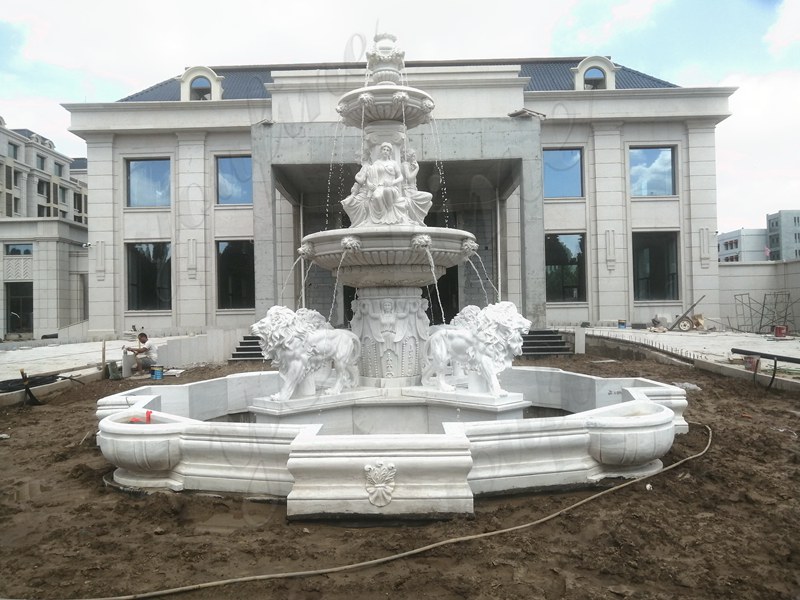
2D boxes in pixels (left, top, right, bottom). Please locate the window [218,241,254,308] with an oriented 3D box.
[{"bbox_3d":[-6.923,-1.076,25.648,1.850,2.900,0.200,-1,-1,1],"label":"window"}]

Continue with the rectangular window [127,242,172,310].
[{"bbox_3d":[-10.836,-1.019,26.045,1.850,2.850,0.250,-1,-1,1],"label":"rectangular window"}]

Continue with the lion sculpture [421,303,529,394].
[{"bbox_3d":[0.845,0.560,7.031,0.500,1.022,1.584,0,-2,-44],"label":"lion sculpture"}]

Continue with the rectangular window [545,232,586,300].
[{"bbox_3d":[6.969,-1.375,25.427,1.870,2.920,0.200,-1,-1,1],"label":"rectangular window"}]

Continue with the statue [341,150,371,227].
[{"bbox_3d":[-0.521,-1.447,7.995,0.480,1.080,0.520,-1,-1,1],"label":"statue"}]

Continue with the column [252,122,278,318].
[{"bbox_3d":[-5.153,-2.766,22.770,0.780,7.800,0.750,-1,-1,1],"label":"column"}]

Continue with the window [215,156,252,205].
[{"bbox_3d":[-7.135,-5.183,26.062,1.850,2.050,0.250,-1,-1,1],"label":"window"}]

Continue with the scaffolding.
[{"bbox_3d":[14.852,0.488,24.451,2.200,1.680,1.100,-1,-1,1],"label":"scaffolding"}]

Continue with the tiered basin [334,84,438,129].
[{"bbox_3d":[-0.179,-2.453,8.009,1.300,0.340,1.300,-1,-1,0],"label":"tiered basin"}]

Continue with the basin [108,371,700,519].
[{"bbox_3d":[-0.110,1.420,7.925,7.100,0.560,7.000,-1,-1,1],"label":"basin"}]

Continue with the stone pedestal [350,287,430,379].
[{"bbox_3d":[-0.127,0.442,8.026,1.018,1.171,1.018,-1,-1,1],"label":"stone pedestal"}]

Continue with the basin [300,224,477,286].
[{"bbox_3d":[-0.144,-0.494,7.967,2.320,0.660,2.320,-1,-1,0],"label":"basin"}]

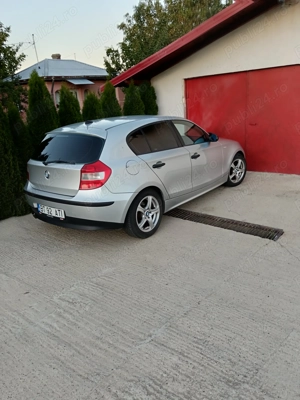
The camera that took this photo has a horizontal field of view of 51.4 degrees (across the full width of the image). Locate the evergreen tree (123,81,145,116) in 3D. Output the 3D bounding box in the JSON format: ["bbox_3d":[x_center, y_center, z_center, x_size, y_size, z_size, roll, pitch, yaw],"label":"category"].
[{"bbox_3d":[-0.328,-1.797,7.807,0.640,2.244,0.640,8,20,38],"label":"evergreen tree"}]

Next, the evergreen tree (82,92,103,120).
[{"bbox_3d":[-1.157,-1.308,6.826,0.620,1.983,0.620,8,20,38],"label":"evergreen tree"}]

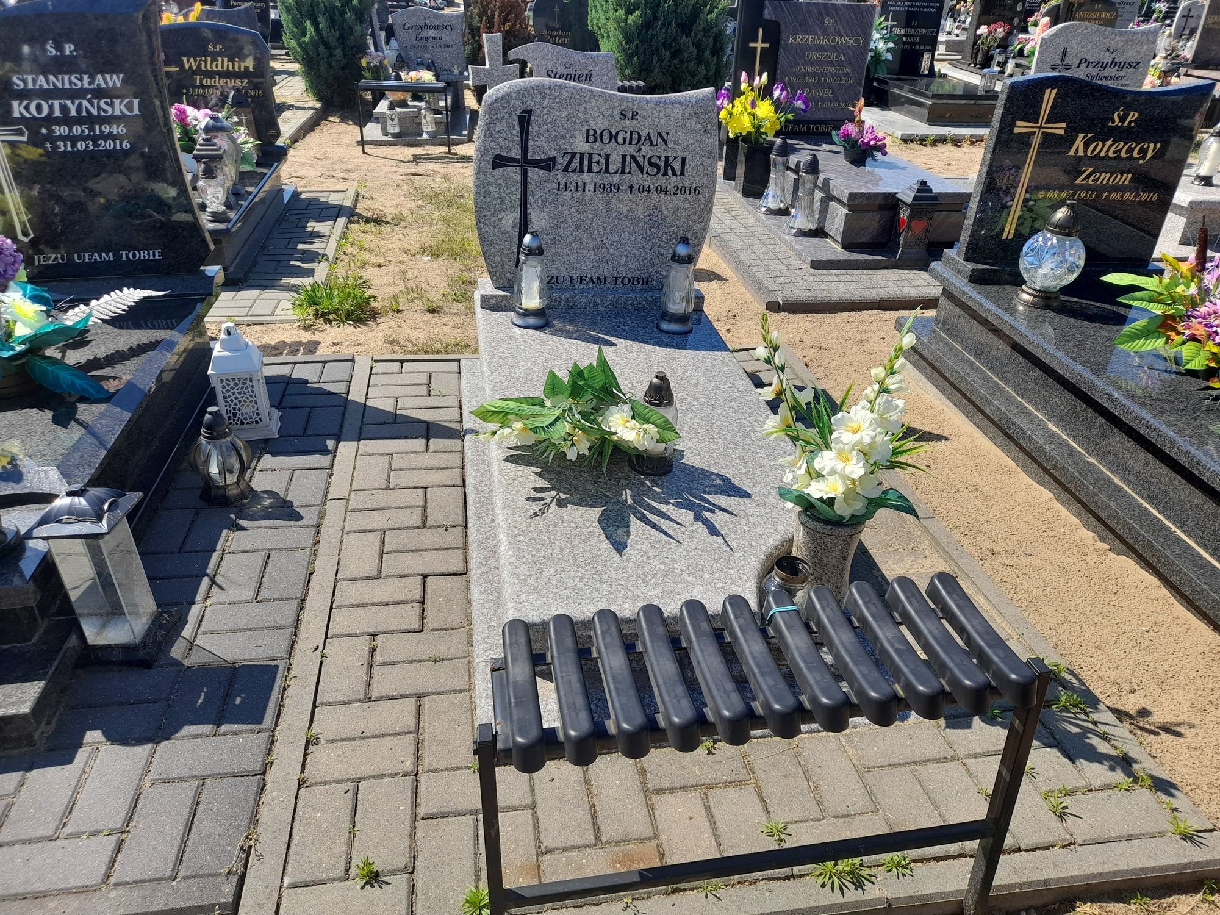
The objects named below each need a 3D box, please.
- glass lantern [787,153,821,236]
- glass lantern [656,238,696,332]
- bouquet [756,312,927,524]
[{"bbox_3d":[1.074,-1.433,4.804,0.190,0.415,0.180,-3,30,-9],"label":"glass lantern"},{"bbox_3d":[0.234,-0.576,2.932,0.130,0.302,0.130,-2,30,-10],"label":"glass lantern"},{"bbox_3d":[0.457,-0.080,1.800,0.350,0.460,0.270,-3,30,-9],"label":"bouquet"}]

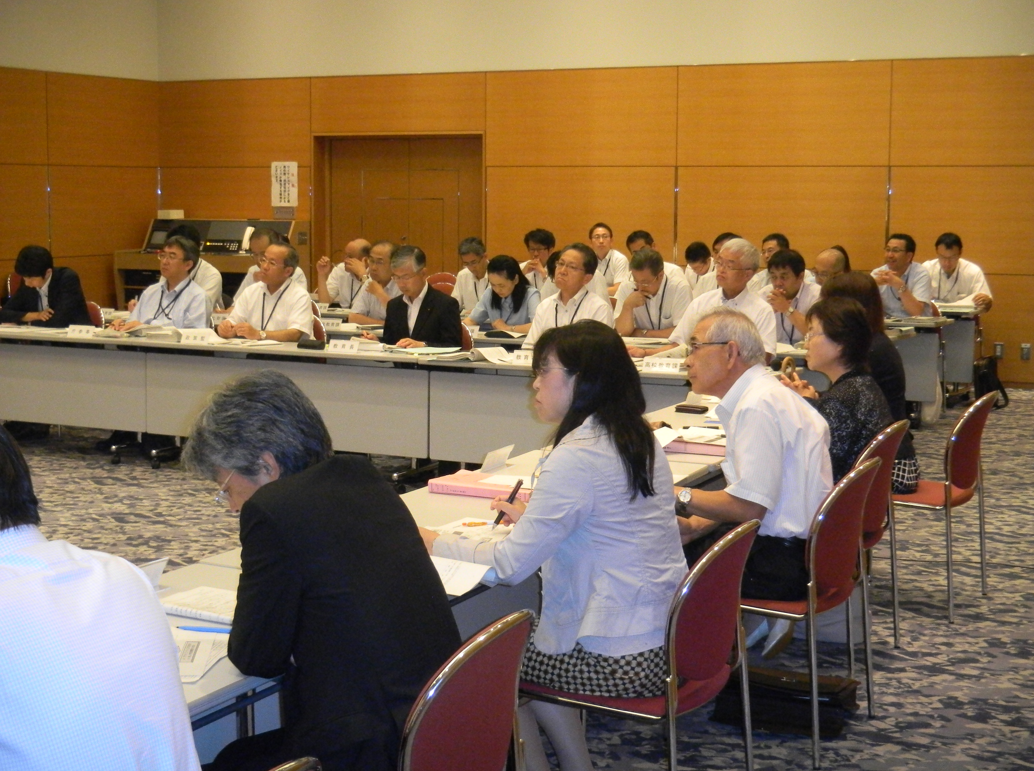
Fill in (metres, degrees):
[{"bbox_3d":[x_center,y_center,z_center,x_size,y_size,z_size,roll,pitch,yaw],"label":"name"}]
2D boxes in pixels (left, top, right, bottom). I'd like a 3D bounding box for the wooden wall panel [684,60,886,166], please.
[{"bbox_3d":[2.185,-2.238,13.553,1.820,0.851,0.030,4,8,26],"label":"wooden wall panel"}]

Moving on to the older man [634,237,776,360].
[{"bbox_3d":[0.926,-0.066,8.022,0.640,1.286,0.660,4,8,30],"label":"older man"}]

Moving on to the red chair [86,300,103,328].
[{"bbox_3d":[-2.880,-0.104,10.191,0.500,0.800,0.540,4,8,27],"label":"red chair"}]

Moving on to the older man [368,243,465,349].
[{"bbox_3d":[-0.606,-0.146,8.950,0.540,1.240,0.800,4,8,27],"label":"older man"}]

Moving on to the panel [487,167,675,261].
[{"bbox_3d":[0.532,-1.489,14.336,1.785,0.834,0.040,4,8,27],"label":"panel"}]

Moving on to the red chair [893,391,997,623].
[{"bbox_3d":[1.501,0.409,6.143,0.560,0.810,0.505,4,8,29],"label":"red chair"}]

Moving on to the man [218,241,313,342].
[{"bbox_3d":[-1.390,-0.185,9.199,0.540,1.216,0.660,5,8,33],"label":"man"}]

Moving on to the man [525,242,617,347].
[{"bbox_3d":[0.213,-0.106,8.534,0.540,1.270,0.800,4,8,27],"label":"man"}]

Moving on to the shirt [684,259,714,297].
[{"bbox_3d":[1.548,-0.759,13.152,0.500,0.550,0.400,4,8,27],"label":"shirt"}]

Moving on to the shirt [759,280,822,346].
[{"bbox_3d":[1.508,-0.306,9.225,0.520,0.580,0.400,4,8,27],"label":"shirt"}]

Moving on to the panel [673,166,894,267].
[{"bbox_3d":[2.156,-1.381,13.513,1.783,0.834,0.040,4,8,27],"label":"panel"}]

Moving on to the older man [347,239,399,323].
[{"bbox_3d":[-0.908,-0.300,10.331,0.530,1.215,0.780,4,8,27],"label":"older man"}]

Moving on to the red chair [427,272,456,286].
[{"bbox_3d":[-0.769,-0.565,14.242,0.500,0.800,0.550,4,8,26],"label":"red chair"}]

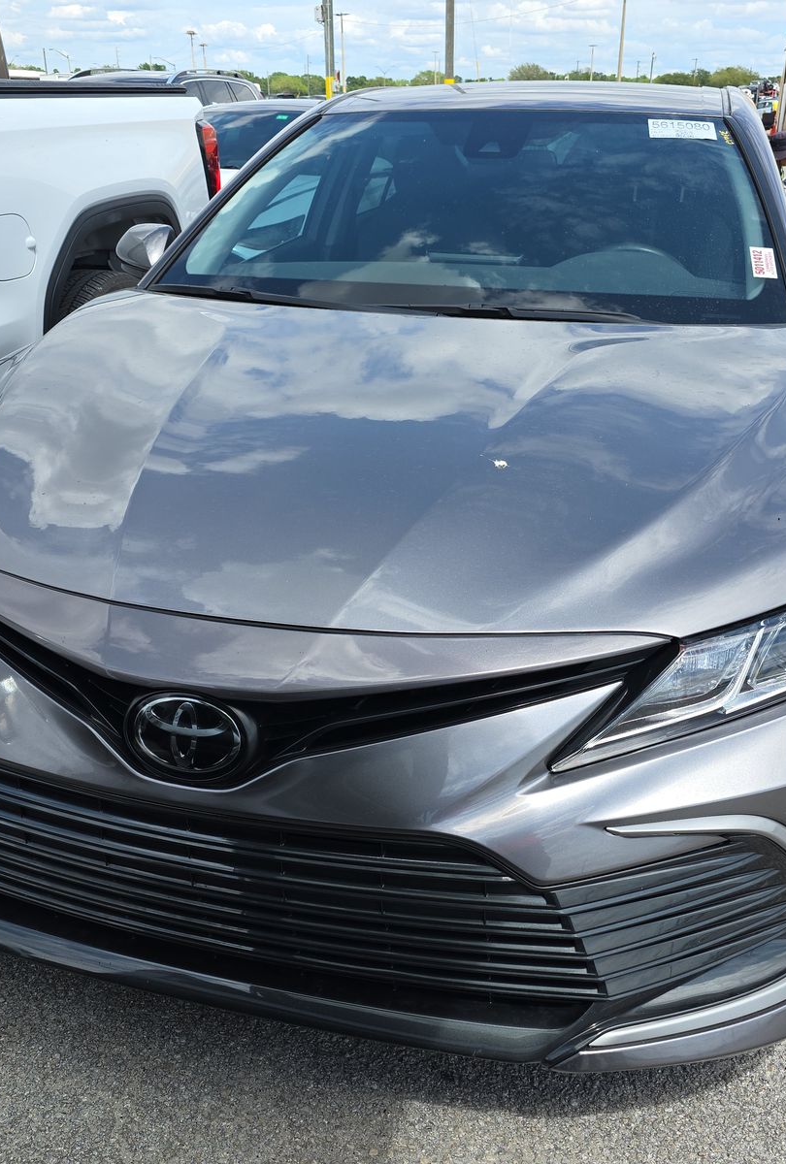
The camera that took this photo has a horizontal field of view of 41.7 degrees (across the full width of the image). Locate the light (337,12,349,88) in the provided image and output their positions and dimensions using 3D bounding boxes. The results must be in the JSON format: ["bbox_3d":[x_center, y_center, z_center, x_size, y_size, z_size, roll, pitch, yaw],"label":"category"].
[{"bbox_3d":[-5.020,-53.069,105.314,1.400,8.677,0.400,-1,25,-2],"label":"light"}]

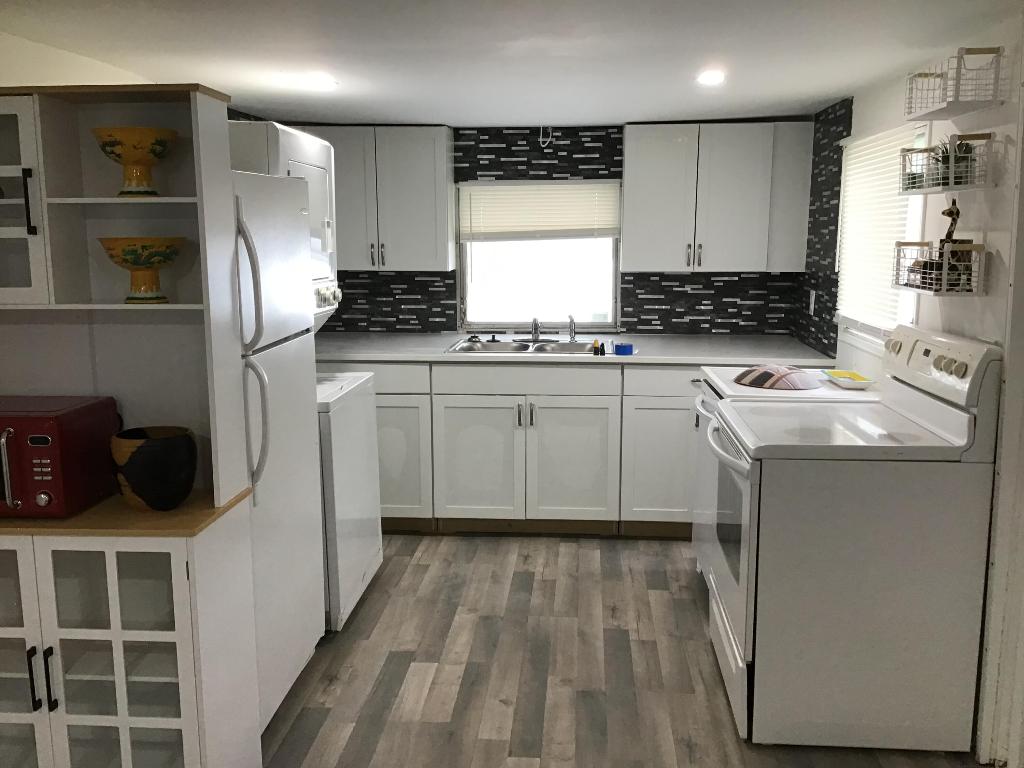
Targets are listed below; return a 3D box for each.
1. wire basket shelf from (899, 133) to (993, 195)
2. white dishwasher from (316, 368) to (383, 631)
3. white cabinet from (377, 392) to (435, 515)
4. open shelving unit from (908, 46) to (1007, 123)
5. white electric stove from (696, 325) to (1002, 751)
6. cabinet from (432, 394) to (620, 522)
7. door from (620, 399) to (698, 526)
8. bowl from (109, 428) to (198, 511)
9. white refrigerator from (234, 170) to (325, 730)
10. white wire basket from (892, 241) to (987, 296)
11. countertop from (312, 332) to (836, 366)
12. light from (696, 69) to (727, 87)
[{"bbox_3d":[1.353,-0.685,2.880,0.140,0.156,0.400,1,10,4],"label":"wire basket shelf"},{"bbox_3d":[-0.962,0.441,3.781,0.685,0.890,0.720,1,10,4],"label":"white dishwasher"},{"bbox_3d":[-0.552,0.308,4.723,0.375,0.611,0.540,1,10,4],"label":"white cabinet"},{"bbox_3d":[1.348,-0.912,2.817,0.145,0.158,0.390,1,10,4],"label":"open shelving unit"},{"bbox_3d":[1.014,0.426,2.940,0.695,1.173,0.740,1,10,4],"label":"white electric stove"},{"bbox_3d":[0.089,0.316,4.673,0.910,0.608,0.540,1,10,4],"label":"cabinet"},{"bbox_3d":[0.709,0.367,4.363,0.375,0.606,0.050,1,10,4],"label":"door"},{"bbox_3d":[-0.949,0.222,2.441,0.235,0.197,0.230,1,10,4],"label":"bowl"},{"bbox_3d":[-1.073,0.174,2.992,0.750,1.678,0.720,1,10,4],"label":"white refrigerator"},{"bbox_3d":[1.355,-0.374,2.932,0.140,0.157,0.400,1,10,4],"label":"white wire basket"},{"bbox_3d":[0.143,-0.185,4.793,2.820,0.040,0.990,1,10,4],"label":"countertop"},{"bbox_3d":[0.761,-1.172,3.513,0.112,0.030,0.112,1,10,4],"label":"light"}]

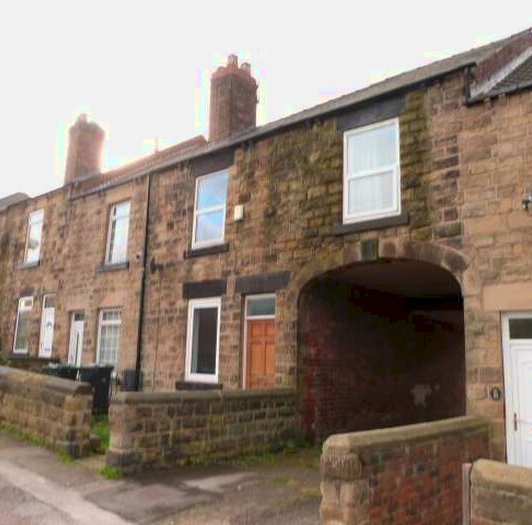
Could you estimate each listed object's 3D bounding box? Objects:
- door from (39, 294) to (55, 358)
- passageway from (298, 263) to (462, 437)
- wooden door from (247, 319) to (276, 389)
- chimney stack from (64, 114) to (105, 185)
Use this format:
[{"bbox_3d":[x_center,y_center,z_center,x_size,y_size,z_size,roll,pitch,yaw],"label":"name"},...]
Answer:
[{"bbox_3d":[-6.535,2.104,15.149,0.800,2.220,0.100,-6,-11,40],"label":"door"},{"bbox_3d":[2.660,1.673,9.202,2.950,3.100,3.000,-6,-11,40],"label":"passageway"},{"bbox_3d":[-0.085,2.076,9.660,0.800,1.970,0.090,-6,-11,40],"label":"wooden door"},{"bbox_3d":[-7.270,-4.564,20.413,0.880,2.900,1.000,-6,-11,40],"label":"chimney stack"}]

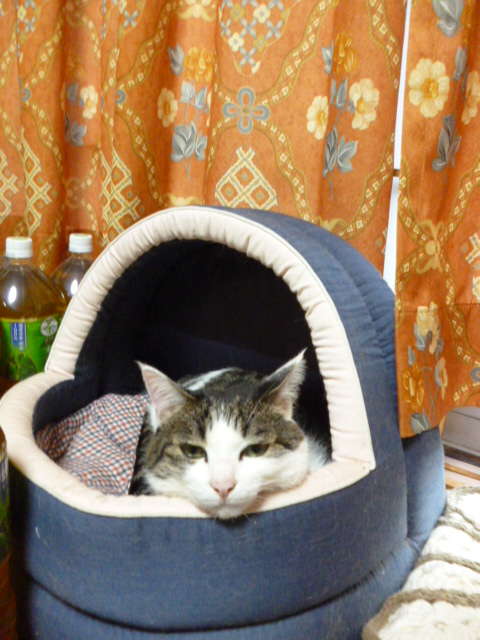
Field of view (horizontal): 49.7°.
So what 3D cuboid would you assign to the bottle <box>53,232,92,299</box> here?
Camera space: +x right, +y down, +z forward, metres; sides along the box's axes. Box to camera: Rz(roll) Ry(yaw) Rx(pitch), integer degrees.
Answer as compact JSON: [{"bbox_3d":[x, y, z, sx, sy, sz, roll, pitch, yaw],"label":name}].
[{"bbox_3d":[-0.224,0.033,0.740,0.100,0.306,0.096,3,13,3],"label":"bottle"}]

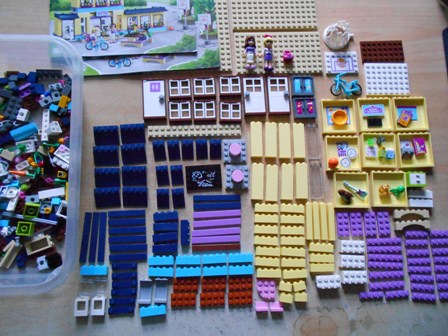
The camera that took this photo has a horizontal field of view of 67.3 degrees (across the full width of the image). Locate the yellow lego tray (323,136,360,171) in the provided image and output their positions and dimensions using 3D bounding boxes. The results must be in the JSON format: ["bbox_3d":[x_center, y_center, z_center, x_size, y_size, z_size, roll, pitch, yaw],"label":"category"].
[{"bbox_3d":[0.167,-0.020,0.473,0.048,0.008,0.050,0,82,-2],"label":"yellow lego tray"}]

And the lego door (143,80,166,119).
[{"bbox_3d":[-0.097,-0.097,0.469,0.032,0.009,0.058,-2,81,-3],"label":"lego door"}]

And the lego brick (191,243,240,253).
[{"bbox_3d":[-0.010,0.107,0.449,0.064,0.003,0.008,-1,82,-3],"label":"lego brick"}]

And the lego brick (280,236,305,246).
[{"bbox_3d":[0.092,0.098,0.454,0.032,0.008,0.011,2,82,-2],"label":"lego brick"}]

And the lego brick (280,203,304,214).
[{"bbox_3d":[0.092,0.055,0.459,0.032,0.008,0.011,2,81,-3],"label":"lego brick"}]

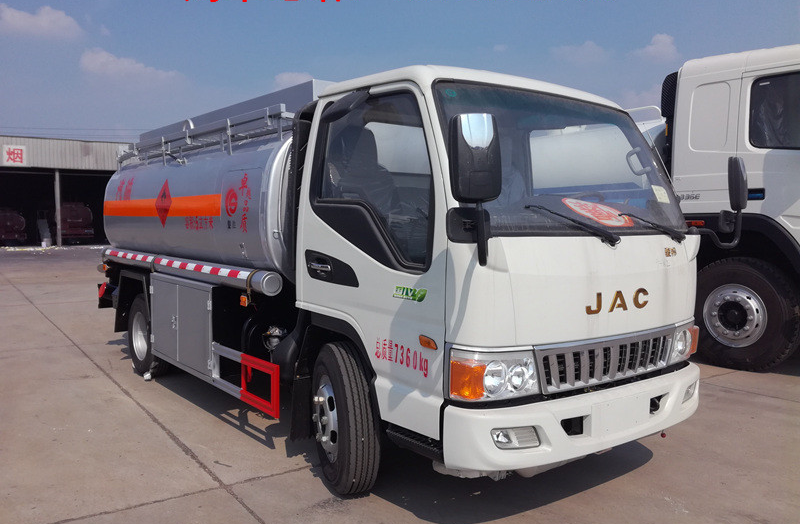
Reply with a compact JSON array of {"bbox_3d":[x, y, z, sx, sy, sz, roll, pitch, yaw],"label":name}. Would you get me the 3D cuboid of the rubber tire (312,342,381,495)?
[{"bbox_3d":[-0.301,0.865,3.471,0.195,0.772,0.772,0,3,-21],"label":"rubber tire"}]

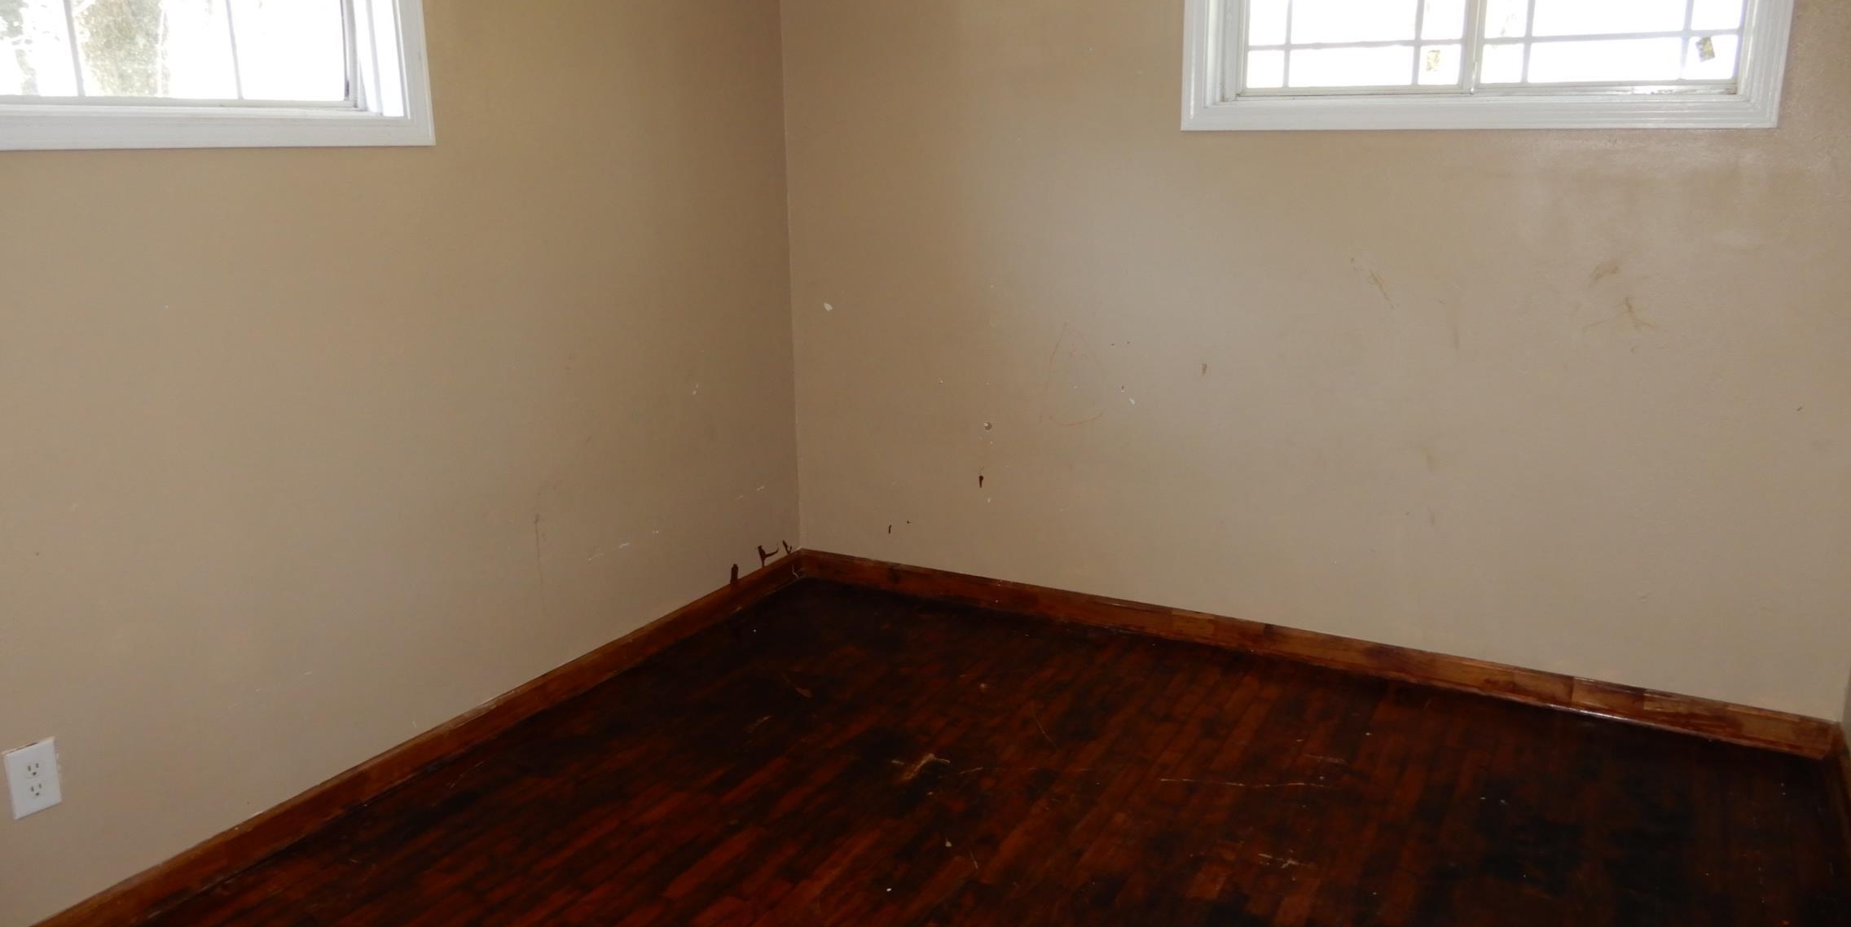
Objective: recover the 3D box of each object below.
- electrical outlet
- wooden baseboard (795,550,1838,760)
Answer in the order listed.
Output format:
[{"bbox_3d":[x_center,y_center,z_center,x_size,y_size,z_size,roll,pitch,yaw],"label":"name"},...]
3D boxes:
[{"bbox_3d":[-1.543,0.546,2.223,0.010,0.119,0.076,7,16,27],"label":"electrical outlet"},{"bbox_3d":[0.837,0.487,3.643,2.884,0.092,0.020,7,16,27],"label":"wooden baseboard"}]

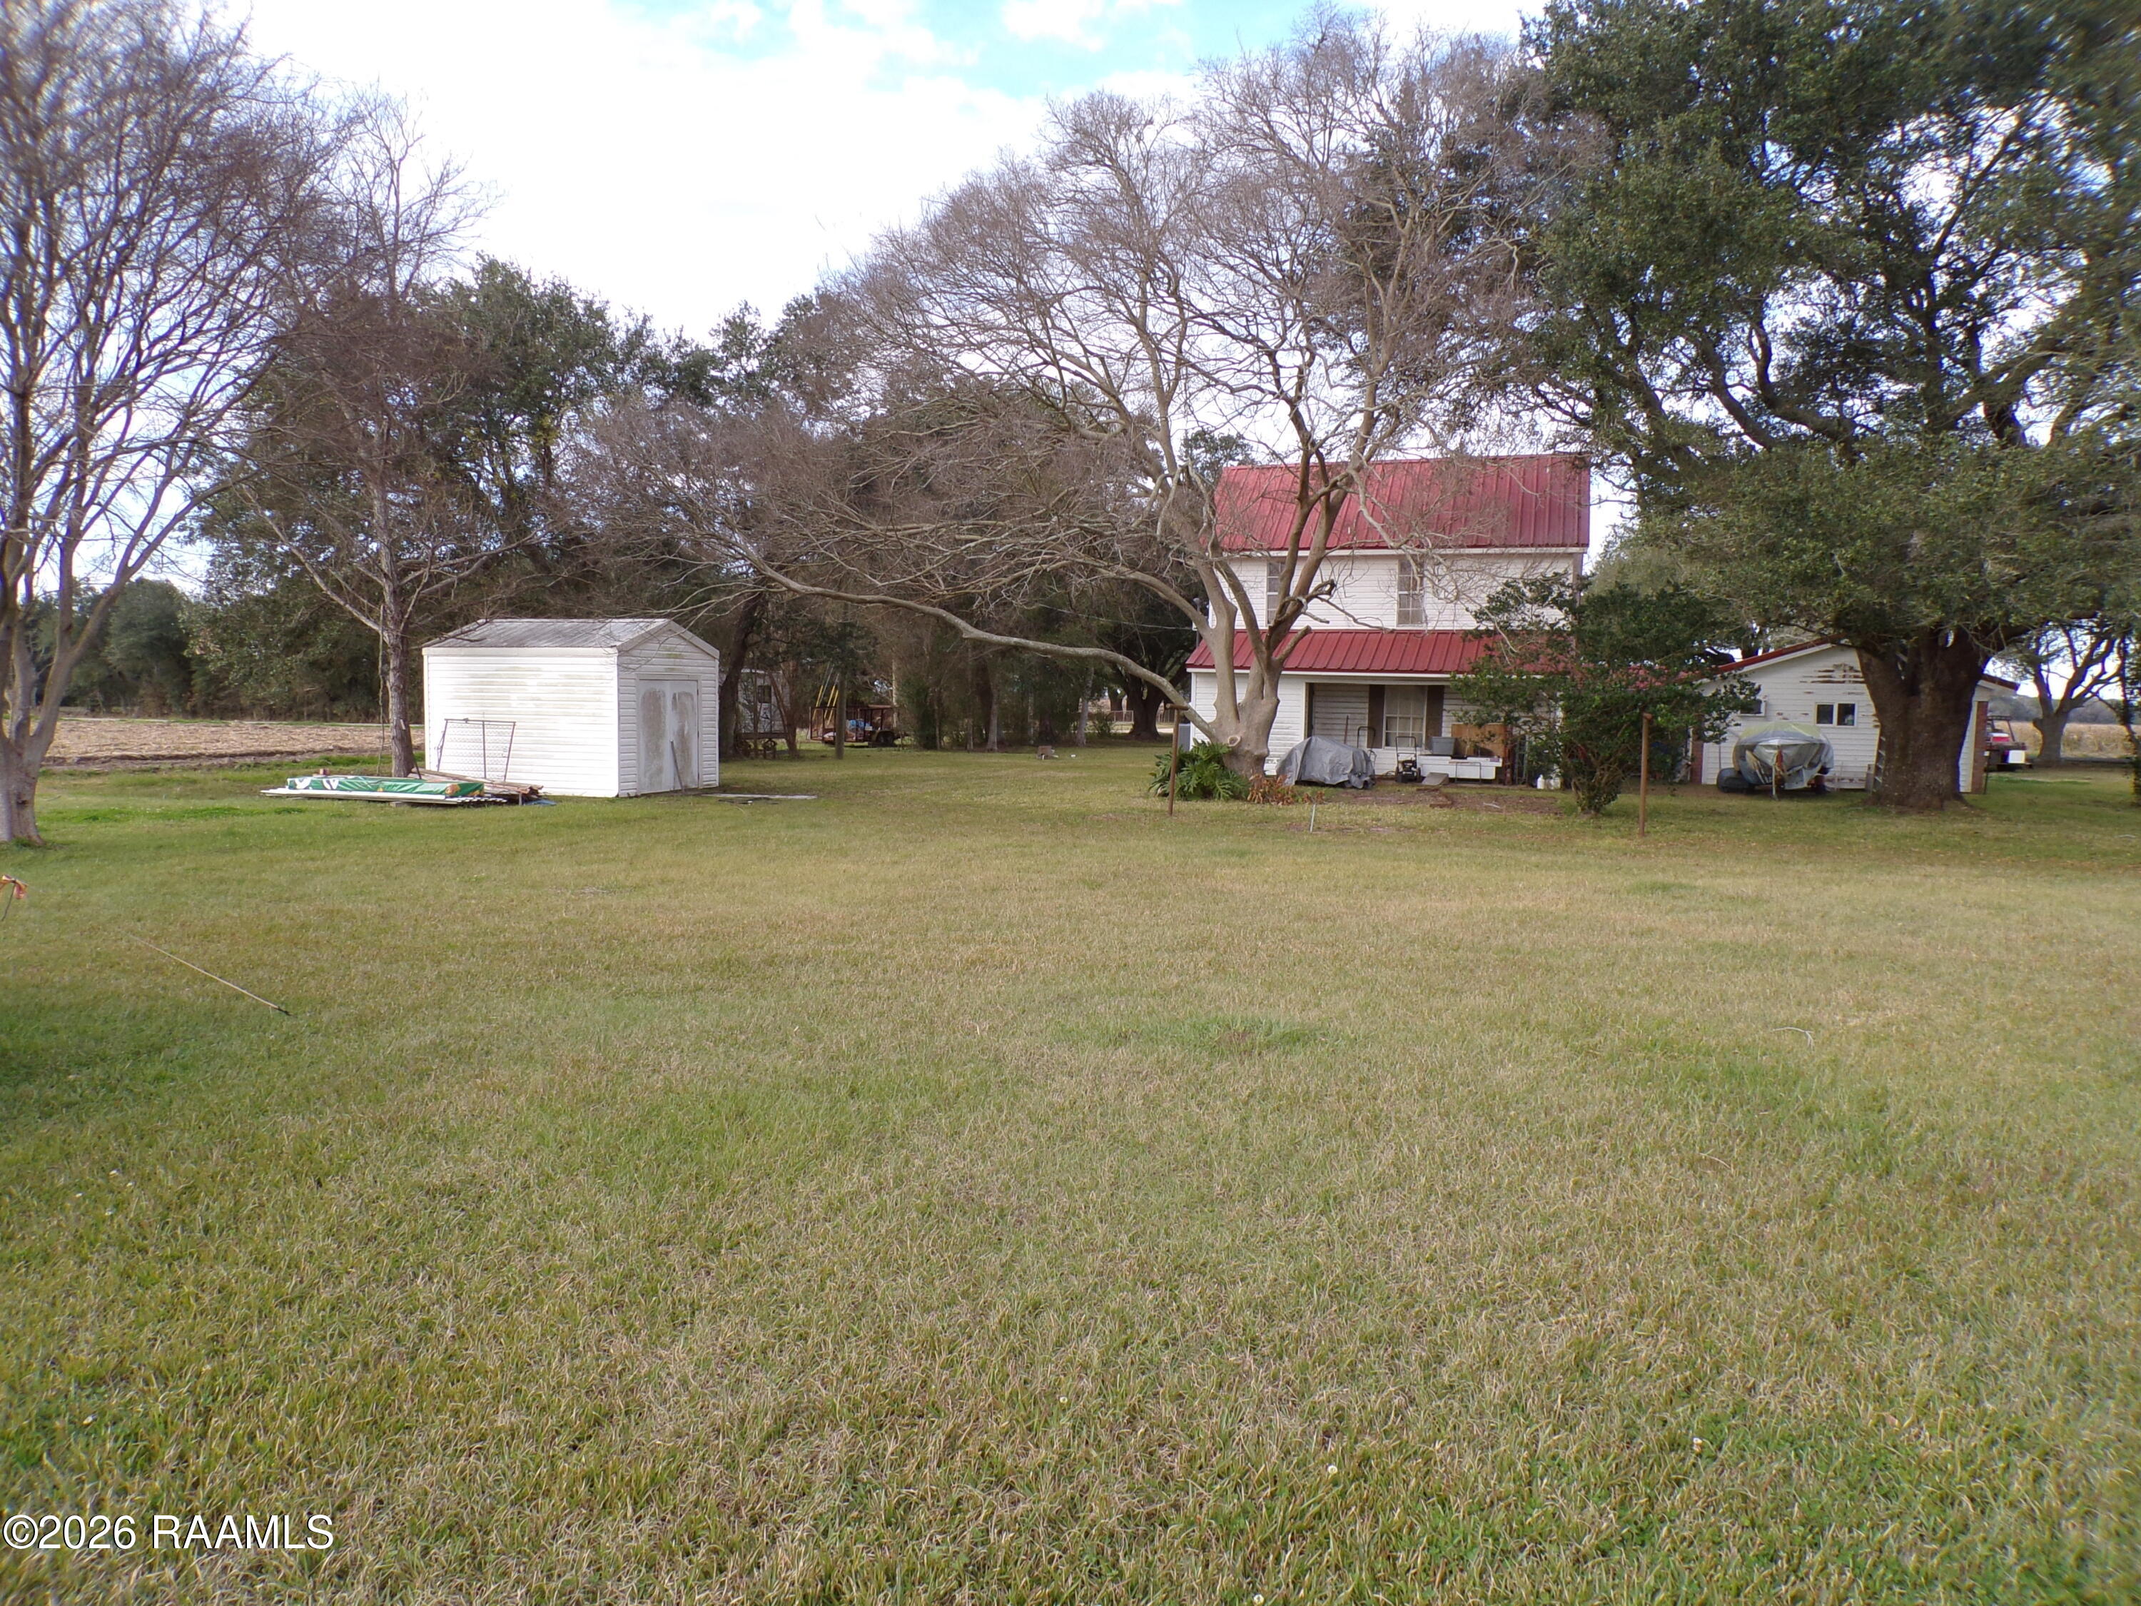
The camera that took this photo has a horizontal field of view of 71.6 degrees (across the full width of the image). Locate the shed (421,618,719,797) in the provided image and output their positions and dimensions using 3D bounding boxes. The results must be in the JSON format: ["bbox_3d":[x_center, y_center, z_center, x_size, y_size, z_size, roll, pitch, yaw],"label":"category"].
[{"bbox_3d":[-8.831,-1.779,26.684,3.802,3.033,3.479,2,4,15],"label":"shed"}]

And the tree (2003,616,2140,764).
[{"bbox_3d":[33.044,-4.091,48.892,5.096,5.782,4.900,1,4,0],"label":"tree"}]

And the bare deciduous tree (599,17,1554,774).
[{"bbox_3d":[0.199,-7.089,27.888,16.954,13.628,13.230,1,4,0],"label":"bare deciduous tree"}]

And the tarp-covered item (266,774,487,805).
[{"bbox_3d":[-11.084,-0.272,23.810,3.087,0.353,1.127,2,4,17],"label":"tarp-covered item"}]

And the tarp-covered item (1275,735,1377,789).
[{"bbox_3d":[5.206,-0.843,30.199,1.813,0.991,1.078,2,4,20],"label":"tarp-covered item"}]

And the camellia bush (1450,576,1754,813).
[{"bbox_3d":[8.412,-1.649,23.357,4.410,3.696,4.018,1,4,0],"label":"camellia bush"}]

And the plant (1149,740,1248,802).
[{"bbox_3d":[2.282,-0.606,26.323,1.715,1.029,1.568,1,4,0],"label":"plant"}]

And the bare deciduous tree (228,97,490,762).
[{"bbox_3d":[-13.138,-6.511,27.357,4.606,12.220,4.606,1,4,0],"label":"bare deciduous tree"}]

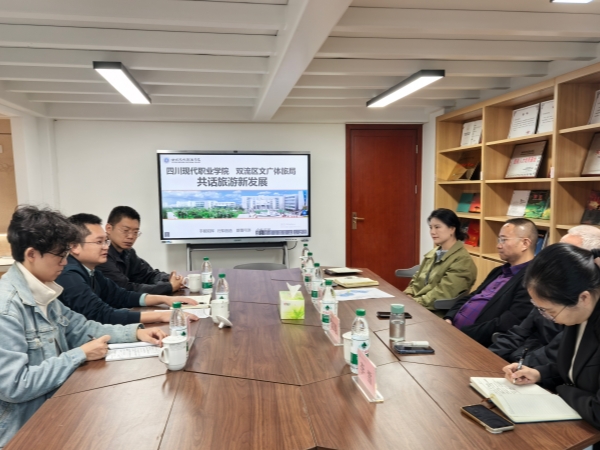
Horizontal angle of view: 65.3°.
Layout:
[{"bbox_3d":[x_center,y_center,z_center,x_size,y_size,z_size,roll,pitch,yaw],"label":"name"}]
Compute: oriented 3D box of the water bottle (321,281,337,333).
[{"bbox_3d":[0.140,0.384,2.254,0.066,0.231,0.066,0,5,0],"label":"water bottle"}]

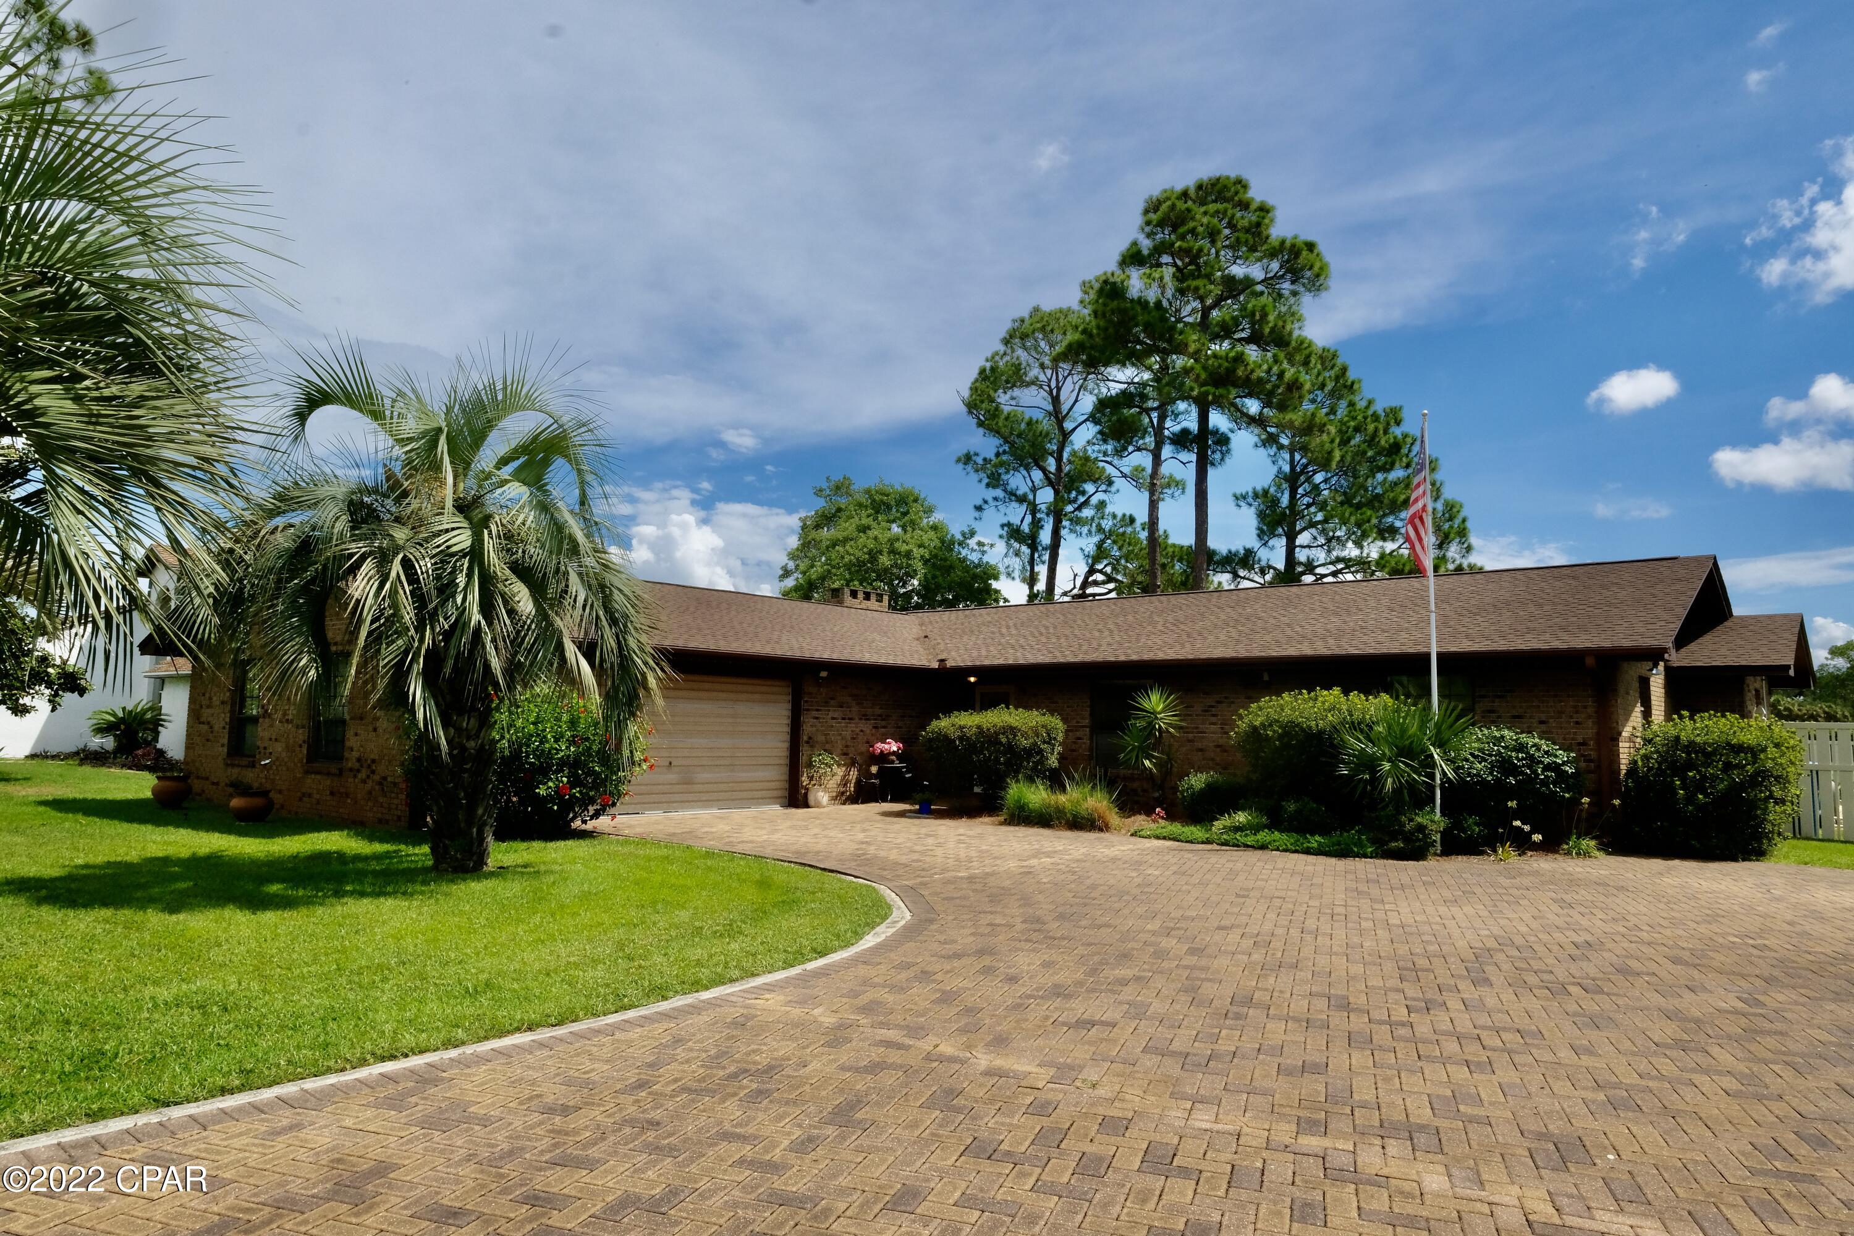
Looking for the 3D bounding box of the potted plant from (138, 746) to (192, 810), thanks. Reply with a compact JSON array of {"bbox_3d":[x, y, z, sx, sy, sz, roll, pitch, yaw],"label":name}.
[{"bbox_3d":[-11.782,2.439,16.715,0.694,0.929,0.694,5,-7,-35],"label":"potted plant"}]

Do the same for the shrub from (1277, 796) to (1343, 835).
[{"bbox_3d":[5.302,2.746,15.008,0.852,0.540,0.766,-1,-6,19],"label":"shrub"}]

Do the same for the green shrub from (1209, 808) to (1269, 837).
[{"bbox_3d":[4.304,2.809,14.922,0.806,0.365,0.726,-1,-6,16],"label":"green shrub"}]

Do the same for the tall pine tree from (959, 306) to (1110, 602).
[{"bbox_3d":[4.177,-3.533,42.328,5.968,17.902,5.968,1,-6,6],"label":"tall pine tree"}]

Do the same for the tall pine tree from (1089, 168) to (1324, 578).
[{"bbox_3d":[9.899,-5.359,37.446,8.255,20.803,8.255,0,-6,15],"label":"tall pine tree"}]

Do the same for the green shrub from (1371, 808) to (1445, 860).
[{"bbox_3d":[5.700,2.546,12.830,0.799,0.580,0.719,-1,-6,24],"label":"green shrub"}]

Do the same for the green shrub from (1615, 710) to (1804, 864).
[{"bbox_3d":[10.066,2.127,13.973,1.924,1.775,1.732,-3,-7,35],"label":"green shrub"}]

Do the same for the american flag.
[{"bbox_3d":[6.231,-1.533,13.704,0.330,2.033,0.250,-1,-6,25],"label":"american flag"}]

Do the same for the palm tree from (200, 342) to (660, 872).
[{"bbox_3d":[-4.782,-0.033,10.815,4.045,4.989,4.045,3,-6,-24],"label":"palm tree"}]

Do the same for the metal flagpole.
[{"bbox_3d":[6.325,0.127,13.543,0.090,5.536,0.090,-2,-6,25],"label":"metal flagpole"}]

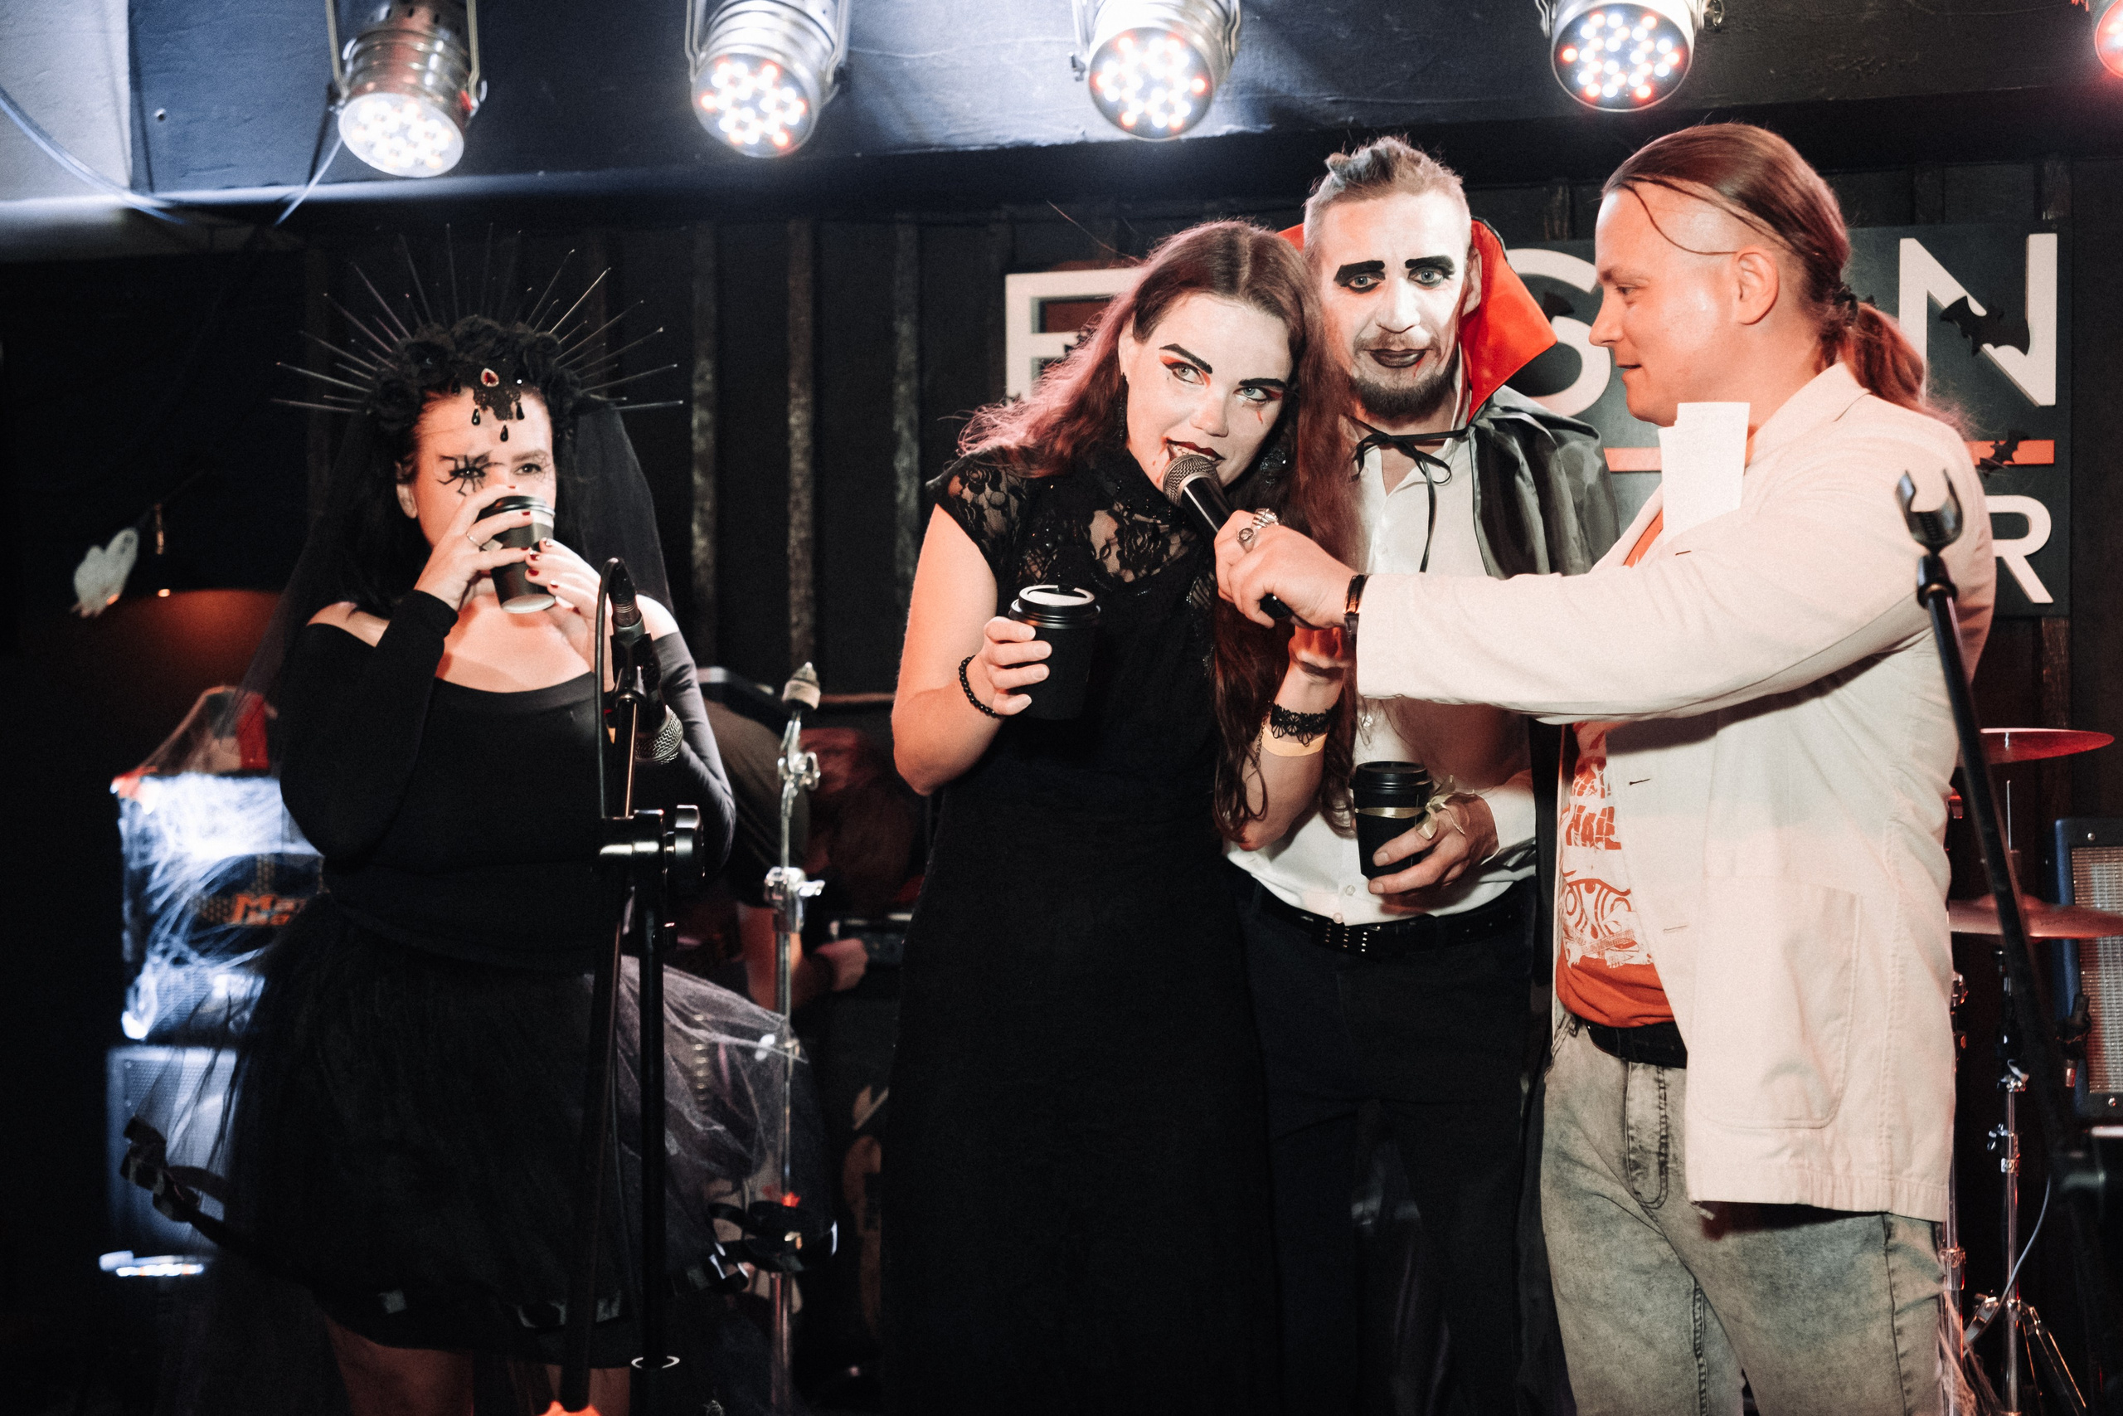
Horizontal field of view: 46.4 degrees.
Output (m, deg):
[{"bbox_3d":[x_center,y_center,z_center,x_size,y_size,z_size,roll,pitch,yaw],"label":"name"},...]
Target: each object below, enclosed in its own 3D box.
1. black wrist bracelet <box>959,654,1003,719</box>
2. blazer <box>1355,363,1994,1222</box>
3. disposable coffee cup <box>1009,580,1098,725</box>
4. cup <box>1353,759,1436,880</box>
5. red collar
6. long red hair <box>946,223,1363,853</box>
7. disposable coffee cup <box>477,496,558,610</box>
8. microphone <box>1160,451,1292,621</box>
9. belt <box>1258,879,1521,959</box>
[{"bbox_3d":[-0.064,-0.018,2.150,0.011,0.063,0.060,-22,0,37],"label":"black wrist bracelet"},{"bbox_3d":[0.529,0.071,2.100,0.510,0.730,0.450,0,1,-30],"label":"blazer"},{"bbox_3d":[-0.005,-0.046,2.130,0.080,0.106,0.080,3,18,-1],"label":"disposable coffee cup"},{"bbox_3d":[0.317,0.112,2.370,0.079,0.108,0.079,0,7,0],"label":"cup"},{"bbox_3d":[0.348,-0.397,2.520,0.310,0.205,0.180,0,1,9],"label":"red collar"},{"bbox_3d":[0.084,-0.156,2.190,0.350,0.540,0.270,0,1,-3],"label":"long red hair"},{"bbox_3d":[-0.536,-0.153,2.450,0.080,0.107,0.080,-7,-15,-2],"label":"disposable coffee cup"},{"bbox_3d":[0.139,-0.143,2.090,0.052,0.168,0.052,-38,-9,0],"label":"microphone"},{"bbox_3d":[0.326,0.210,2.480,0.310,0.075,0.230,0,1,21],"label":"belt"}]

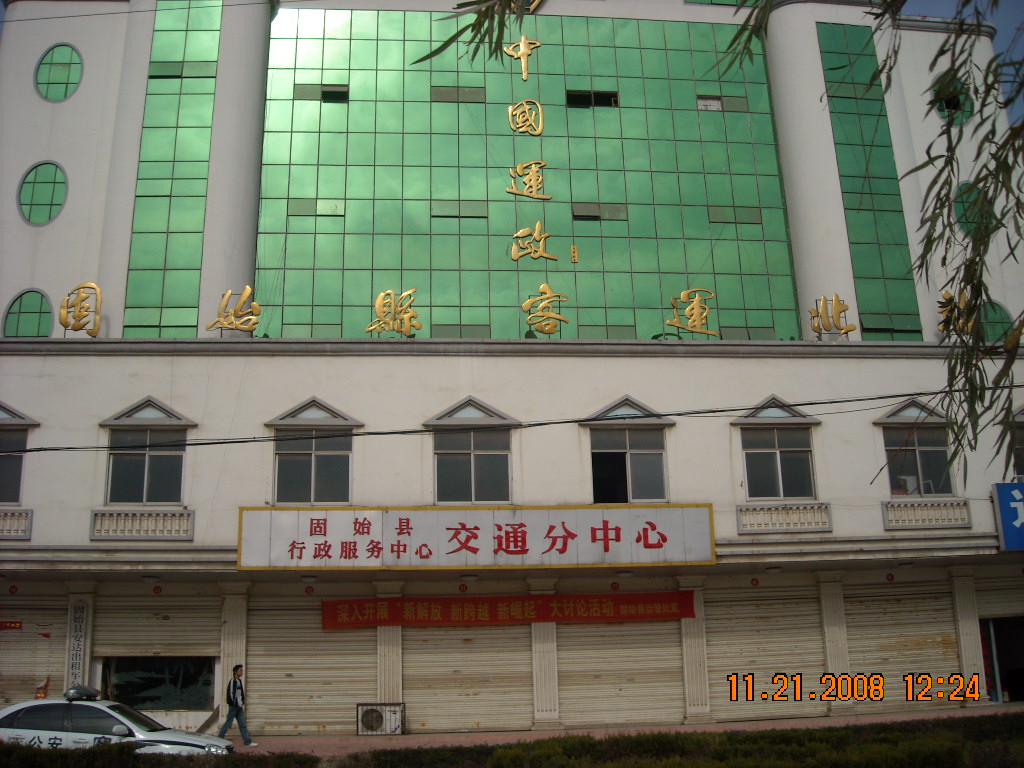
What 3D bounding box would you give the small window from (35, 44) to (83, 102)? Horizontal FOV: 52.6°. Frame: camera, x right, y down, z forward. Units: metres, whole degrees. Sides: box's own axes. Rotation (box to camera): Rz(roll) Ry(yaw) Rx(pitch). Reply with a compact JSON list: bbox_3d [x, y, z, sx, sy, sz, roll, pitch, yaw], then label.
[{"bbox_3d":[-10.803,-7.413,24.720,1.130,1.600,0.150,0,-16,-6],"label":"small window"}]

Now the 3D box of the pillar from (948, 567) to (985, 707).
[{"bbox_3d":[11.092,6.163,25.273,0.713,3.418,0.400,0,-16,-6],"label":"pillar"}]

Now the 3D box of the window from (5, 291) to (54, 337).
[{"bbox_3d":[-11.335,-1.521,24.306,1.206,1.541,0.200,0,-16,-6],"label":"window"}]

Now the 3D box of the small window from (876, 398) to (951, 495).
[{"bbox_3d":[9.058,1.439,23.273,1.880,2.250,0.250,0,-16,-6],"label":"small window"}]

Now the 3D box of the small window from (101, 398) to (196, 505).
[{"bbox_3d":[-7.897,1.436,22.417,2.073,2.389,0.280,0,-16,-6],"label":"small window"}]

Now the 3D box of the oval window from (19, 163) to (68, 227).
[{"bbox_3d":[-11.434,-4.640,25.233,1.199,1.739,0.200,0,-16,-6],"label":"oval window"}]

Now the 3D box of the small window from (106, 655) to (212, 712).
[{"bbox_3d":[-7.977,6.730,23.350,2.497,1.233,0.120,0,-16,-6],"label":"small window"}]

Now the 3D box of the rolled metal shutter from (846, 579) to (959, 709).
[{"bbox_3d":[8.900,6.055,23.659,2.620,2.850,0.120,0,-16,-6],"label":"rolled metal shutter"}]

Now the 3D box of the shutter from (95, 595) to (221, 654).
[{"bbox_3d":[-8.095,5.504,23.563,2.900,1.327,0.120,0,-16,-6],"label":"shutter"}]

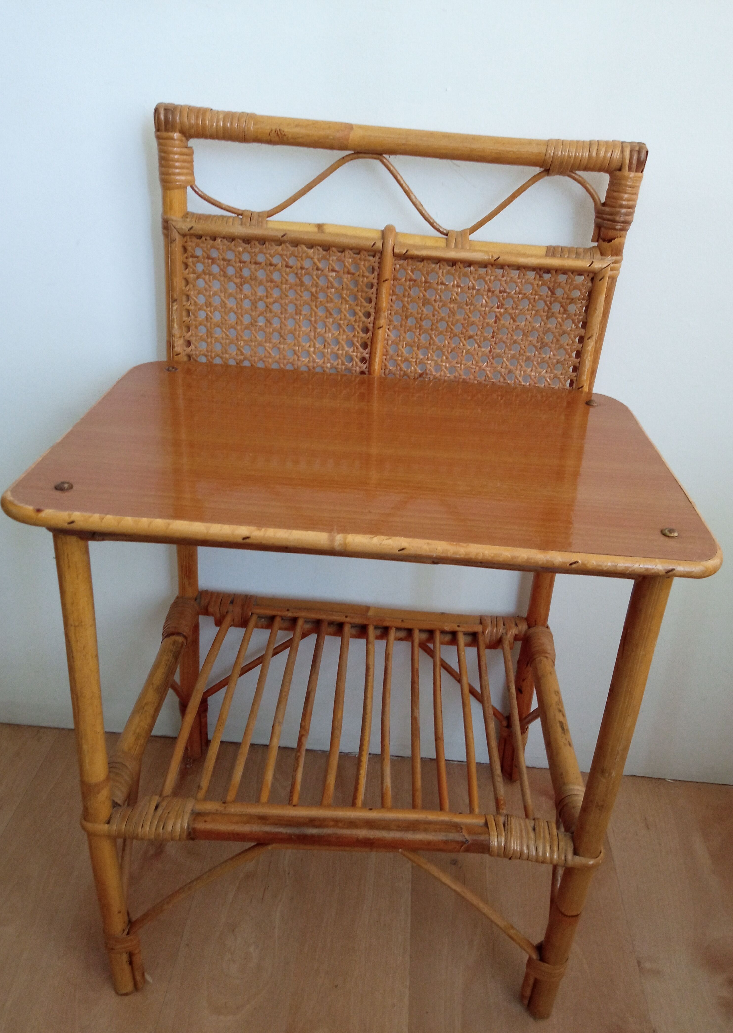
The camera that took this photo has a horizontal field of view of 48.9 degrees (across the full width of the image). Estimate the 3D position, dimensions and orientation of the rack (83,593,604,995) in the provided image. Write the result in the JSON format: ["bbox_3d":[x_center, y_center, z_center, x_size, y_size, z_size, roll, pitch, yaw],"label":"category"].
[{"bbox_3d":[-0.016,0.236,0.720,0.369,0.221,0.284,5,27,1],"label":"rack"}]

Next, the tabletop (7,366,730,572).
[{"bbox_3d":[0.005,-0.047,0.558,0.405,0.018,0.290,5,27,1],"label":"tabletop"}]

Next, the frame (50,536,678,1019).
[{"bbox_3d":[-0.009,0.145,0.673,0.365,0.433,0.284,5,27,1],"label":"frame"}]

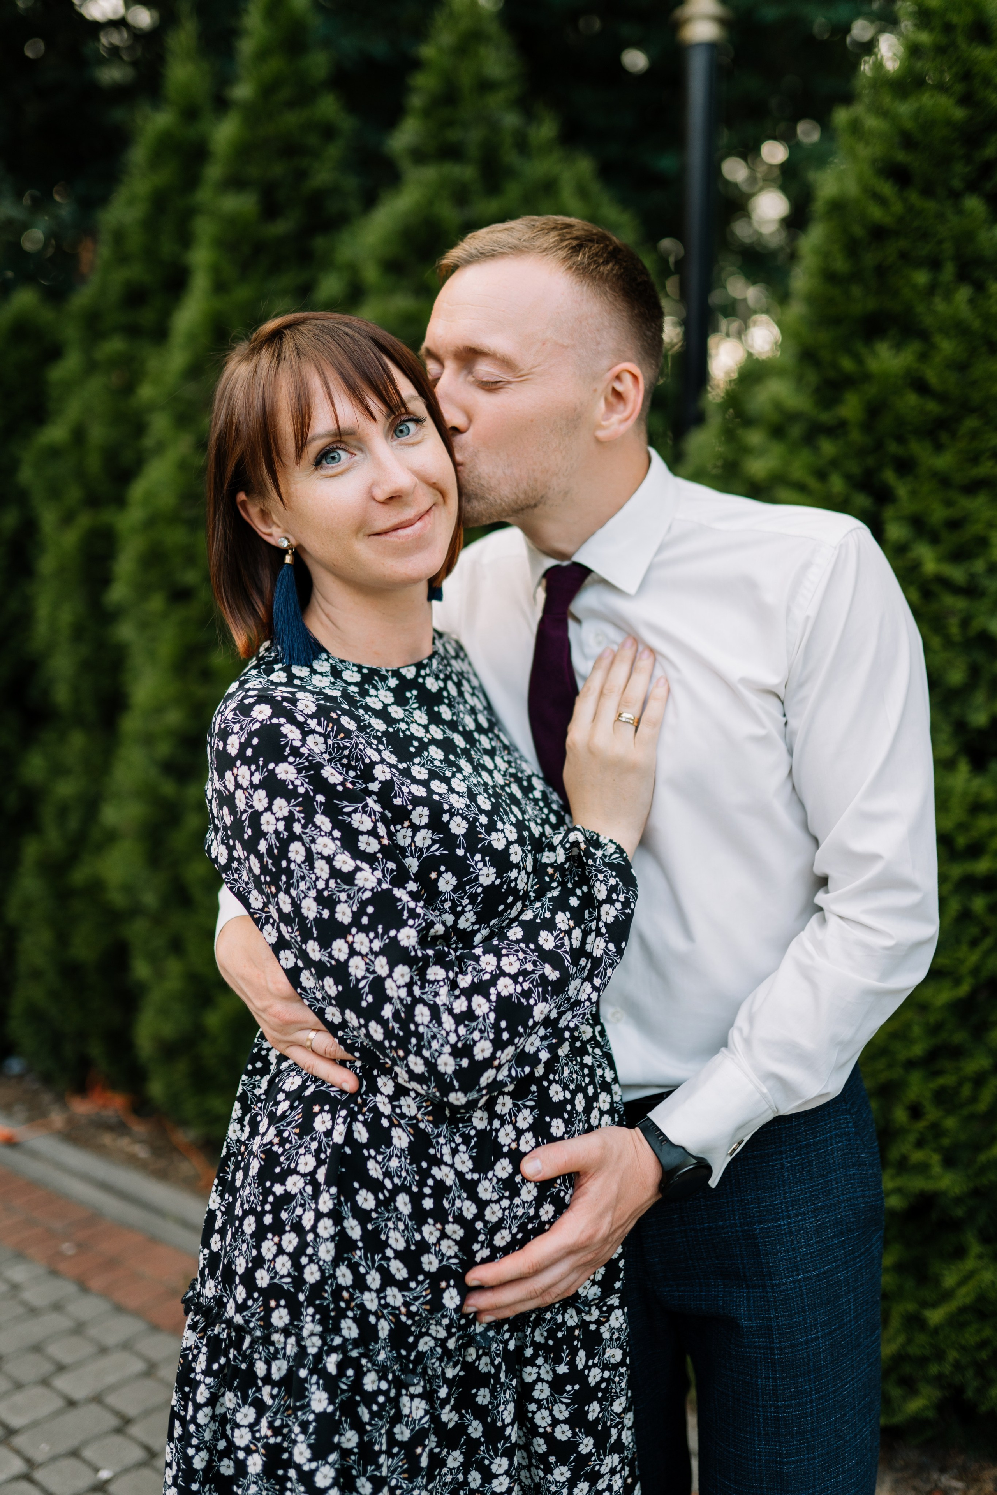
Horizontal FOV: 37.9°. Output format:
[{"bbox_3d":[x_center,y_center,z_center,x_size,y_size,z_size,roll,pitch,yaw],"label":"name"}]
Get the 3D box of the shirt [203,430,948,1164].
[{"bbox_3d":[0.055,0.045,1.225,0.600,0.590,0.360,3,6,30],"label":"shirt"}]

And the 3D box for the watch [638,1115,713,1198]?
[{"bbox_3d":[0.138,0.324,1.140,0.046,0.056,0.066,-34,-27,3],"label":"watch"}]

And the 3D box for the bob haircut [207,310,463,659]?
[{"bbox_3d":[-0.136,-0.207,1.175,0.205,0.255,0.215,-19,12,-20],"label":"bob haircut"}]

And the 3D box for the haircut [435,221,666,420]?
[{"bbox_3d":[0.042,-0.354,1.205,0.200,0.170,0.165,-11,20,-39],"label":"haircut"}]

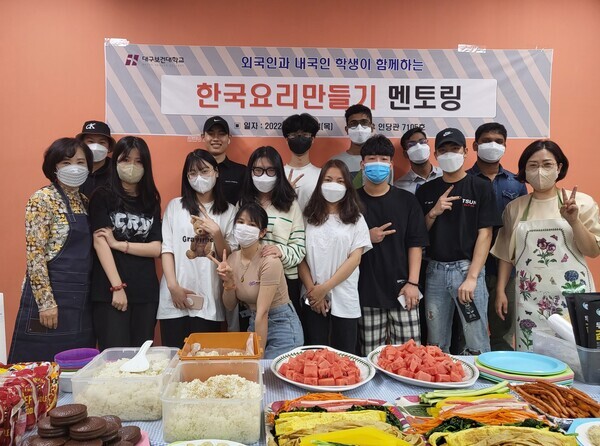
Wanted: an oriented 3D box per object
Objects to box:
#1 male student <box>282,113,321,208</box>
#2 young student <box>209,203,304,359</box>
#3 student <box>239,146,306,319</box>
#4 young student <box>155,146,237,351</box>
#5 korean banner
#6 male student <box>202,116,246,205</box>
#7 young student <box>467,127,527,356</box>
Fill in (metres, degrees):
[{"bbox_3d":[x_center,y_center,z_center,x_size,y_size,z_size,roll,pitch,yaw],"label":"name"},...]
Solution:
[{"bbox_3d":[0.004,0.241,2.763,0.480,1.820,0.300,0,2,0],"label":"male student"},{"bbox_3d":[-0.207,0.537,2.223,0.480,1.265,0.600,1,2,25],"label":"young student"},{"bbox_3d":[-0.166,0.382,2.398,0.460,1.562,0.360,1,2,5],"label":"student"},{"bbox_3d":[-0.547,0.383,2.428,0.460,1.553,0.330,0,2,-5],"label":"young student"},{"bbox_3d":[0.192,-0.878,3.000,3.000,0.600,0.020,0,2,-1],"label":"korean banner"},{"bbox_3d":[-0.491,0.245,2.812,0.500,1.803,0.300,0,2,-3],"label":"male student"},{"bbox_3d":[1.155,0.281,2.712,0.500,1.757,0.300,1,2,9],"label":"young student"}]

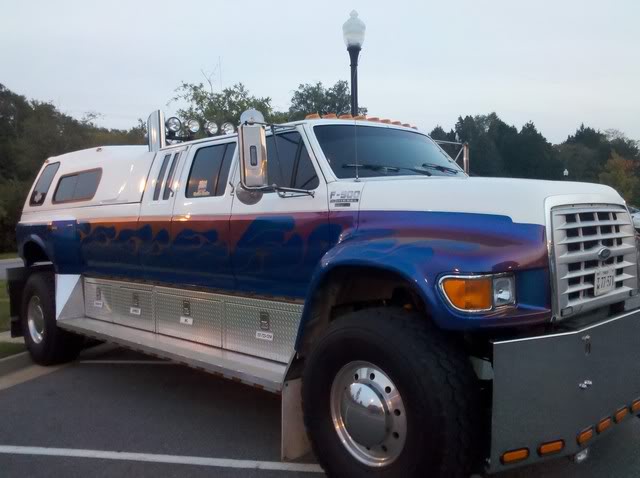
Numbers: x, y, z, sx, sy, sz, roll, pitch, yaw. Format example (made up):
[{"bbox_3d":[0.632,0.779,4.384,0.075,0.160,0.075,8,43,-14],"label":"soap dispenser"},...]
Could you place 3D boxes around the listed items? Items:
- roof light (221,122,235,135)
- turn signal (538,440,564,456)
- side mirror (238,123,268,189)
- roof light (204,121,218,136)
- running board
[{"bbox_3d":[-0.994,-1.189,5.970,0.130,0.130,0.085,-3,2,-45],"label":"roof light"},{"bbox_3d":[1.133,1.024,2.710,0.160,0.056,0.027,-2,2,-24],"label":"turn signal"},{"bbox_3d":[-0.430,-0.533,3.580,0.178,0.410,0.085,-3,1,-9],"label":"side mirror"},{"bbox_3d":[-1.129,-1.152,5.772,0.090,0.137,0.130,0,2,45],"label":"roof light"},{"bbox_3d":[-1.483,0.939,5.036,3.860,0.075,0.335,0,2,45],"label":"running board"}]

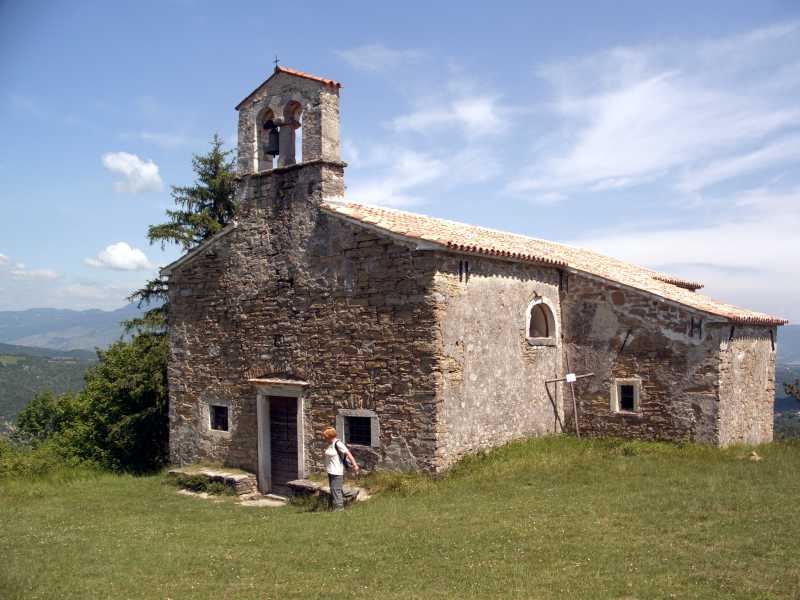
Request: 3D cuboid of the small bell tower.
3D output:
[{"bbox_3d":[-2.541,-3.975,17.138,2.681,2.349,0.660,-2,-3,38],"label":"small bell tower"}]

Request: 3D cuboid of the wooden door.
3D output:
[{"bbox_3d":[-2.509,3.189,16.680,0.980,2.120,0.100,-2,-3,38],"label":"wooden door"}]

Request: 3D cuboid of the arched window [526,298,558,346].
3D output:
[{"bbox_3d":[3.176,0.513,17.368,0.220,1.088,1.435,-2,-3,38],"label":"arched window"}]

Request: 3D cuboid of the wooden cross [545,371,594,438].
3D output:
[{"bbox_3d":[3.842,2.348,16.893,1.204,1.432,0.100,-12,-10,37],"label":"wooden cross"}]

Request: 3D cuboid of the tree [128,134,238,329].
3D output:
[{"bbox_3d":[-5.750,-0.250,23.770,5.979,9.926,5.979,0,-3,0],"label":"tree"}]

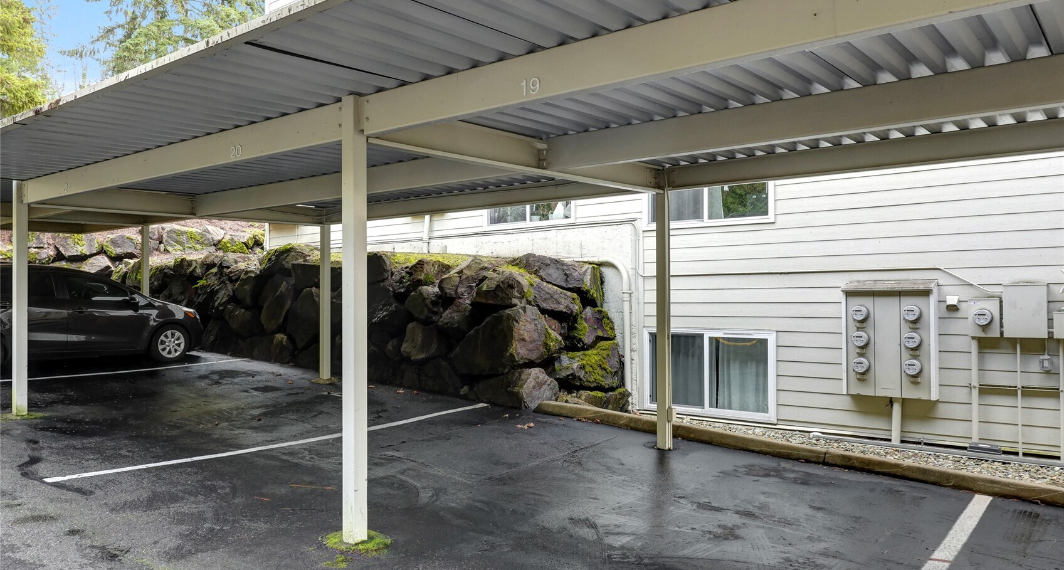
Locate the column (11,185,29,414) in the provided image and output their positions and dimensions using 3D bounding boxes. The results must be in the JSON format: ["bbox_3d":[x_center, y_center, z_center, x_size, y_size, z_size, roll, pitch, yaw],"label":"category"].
[{"bbox_3d":[-5.311,0.129,7.969,0.108,2.419,0.108,-1,-1,39],"label":"column"}]

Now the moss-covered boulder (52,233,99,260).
[{"bbox_3d":[-10.543,-0.886,17.800,0.970,0.610,0.650,0,-1,9],"label":"moss-covered boulder"}]

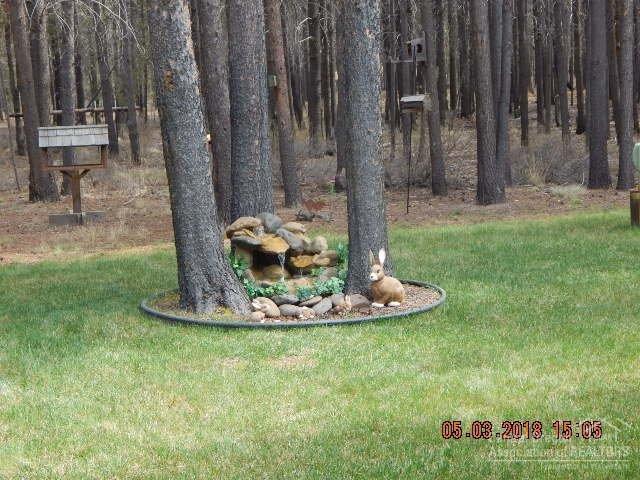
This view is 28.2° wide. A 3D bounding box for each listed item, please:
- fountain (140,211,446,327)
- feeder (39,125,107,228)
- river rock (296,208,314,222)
[{"bbox_3d":[-0.188,0.111,9.525,2.320,0.680,2.250,-2,7,-2],"label":"fountain"},{"bbox_3d":[-2.944,-0.780,15.300,0.800,1.200,0.550,-3,7,-11],"label":"feeder"},{"bbox_3d":[-0.166,-0.280,14.600,0.210,0.140,0.160,-2,7,0],"label":"river rock"}]

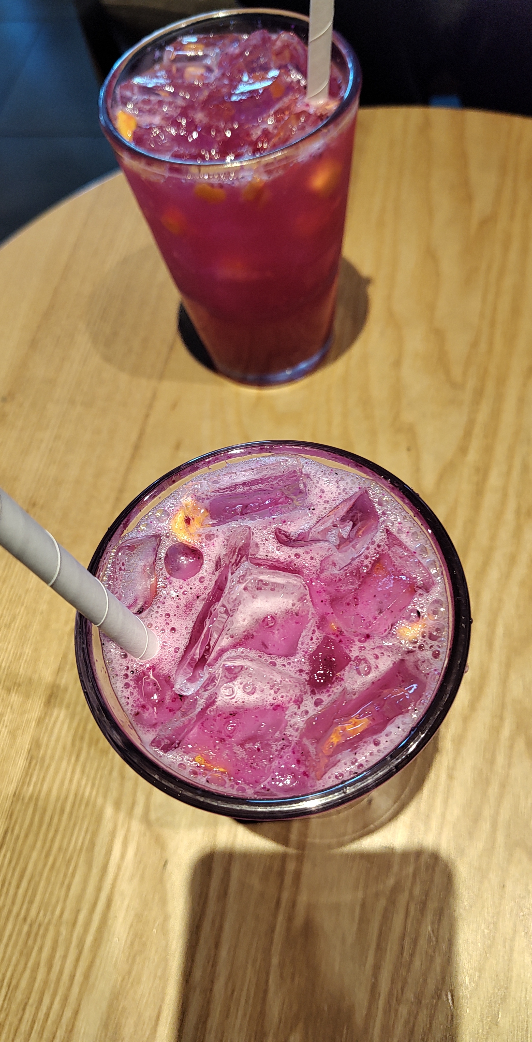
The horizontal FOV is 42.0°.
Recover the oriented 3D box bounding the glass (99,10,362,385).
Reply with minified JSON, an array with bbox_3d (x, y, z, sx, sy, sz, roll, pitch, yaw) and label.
[{"bbox_3d":[-0.006,-0.121,0.294,0.091,0.128,0.091,0,63,7],"label":"glass"}]

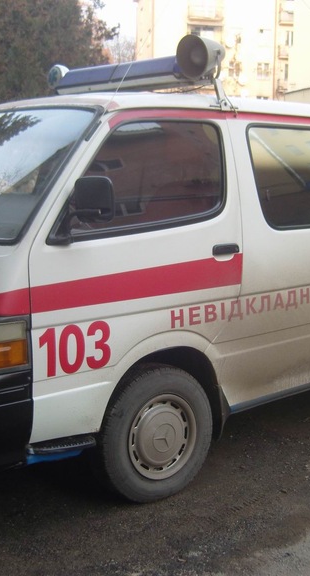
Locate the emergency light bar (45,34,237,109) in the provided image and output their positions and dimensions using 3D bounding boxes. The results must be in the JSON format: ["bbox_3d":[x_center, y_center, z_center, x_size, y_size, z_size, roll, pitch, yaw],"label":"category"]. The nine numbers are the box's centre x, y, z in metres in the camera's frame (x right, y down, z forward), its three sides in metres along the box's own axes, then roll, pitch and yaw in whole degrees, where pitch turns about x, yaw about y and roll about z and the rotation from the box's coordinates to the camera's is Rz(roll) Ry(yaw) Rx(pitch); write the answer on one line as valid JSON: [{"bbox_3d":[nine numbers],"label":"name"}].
[{"bbox_3d":[-0.112,-1.091,4.003,0.274,0.338,1.303,-8,12,-42],"label":"emergency light bar"}]

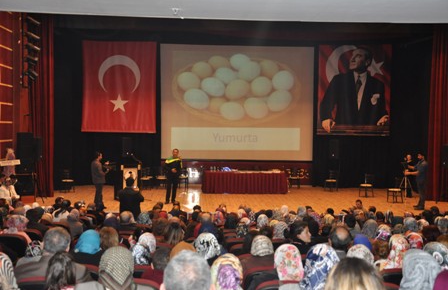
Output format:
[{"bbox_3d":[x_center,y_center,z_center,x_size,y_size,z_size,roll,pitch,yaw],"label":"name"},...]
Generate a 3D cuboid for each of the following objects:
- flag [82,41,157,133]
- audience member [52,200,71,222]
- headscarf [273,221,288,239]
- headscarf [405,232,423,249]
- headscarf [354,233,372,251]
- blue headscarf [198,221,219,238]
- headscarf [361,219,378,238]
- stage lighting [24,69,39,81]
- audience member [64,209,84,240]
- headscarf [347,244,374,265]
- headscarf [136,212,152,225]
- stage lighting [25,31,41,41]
[{"bbox_3d":[-4.434,-2.450,25.300,3.136,3.857,0.060,1,0,0],"label":"flag"},{"bbox_3d":[-3.601,1.816,13.467,0.480,1.170,0.650,2,2,14],"label":"audience member"},{"bbox_3d":[0.765,1.161,8.101,0.205,0.260,0.240,1,0,-3],"label":"headscarf"},{"bbox_3d":[2.003,1.048,6.301,0.200,0.250,0.240,1,0,-11],"label":"headscarf"},{"bbox_3d":[1.437,1.049,6.201,0.200,0.250,0.240,1,0,-9],"label":"headscarf"},{"bbox_3d":[-0.197,1.053,7.303,0.220,0.270,0.250,1,2,-2],"label":"blue headscarf"},{"bbox_3d":[1.875,1.085,7.701,0.210,0.260,0.240,1,0,-9],"label":"headscarf"},{"bbox_3d":[-5.735,-2.102,17.800,0.320,0.320,0.420,3,-28,47],"label":"stage lighting"},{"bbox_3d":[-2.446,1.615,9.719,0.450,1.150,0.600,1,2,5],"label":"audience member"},{"bbox_3d":[1.050,0.907,4.605,0.220,0.280,0.250,1,2,-3],"label":"headscarf"},{"bbox_3d":[-1.233,1.182,9.304,0.220,0.260,0.250,1,2,6],"label":"headscarf"},{"bbox_3d":[-6.417,-3.659,20.000,0.550,0.300,0.300,30,-16,-31],"label":"stage lighting"}]

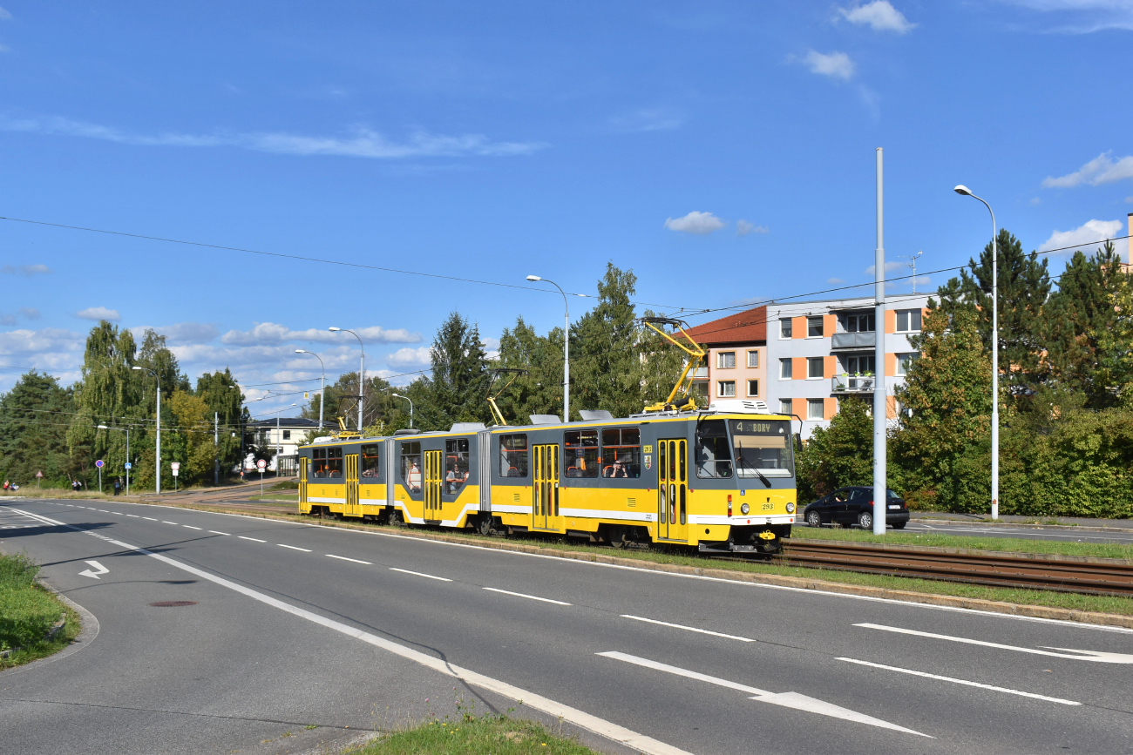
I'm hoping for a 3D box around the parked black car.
[{"bbox_3d":[9.868,4.455,39.700,1.740,1.470,4.030,2,-5,-29],"label":"parked black car"}]

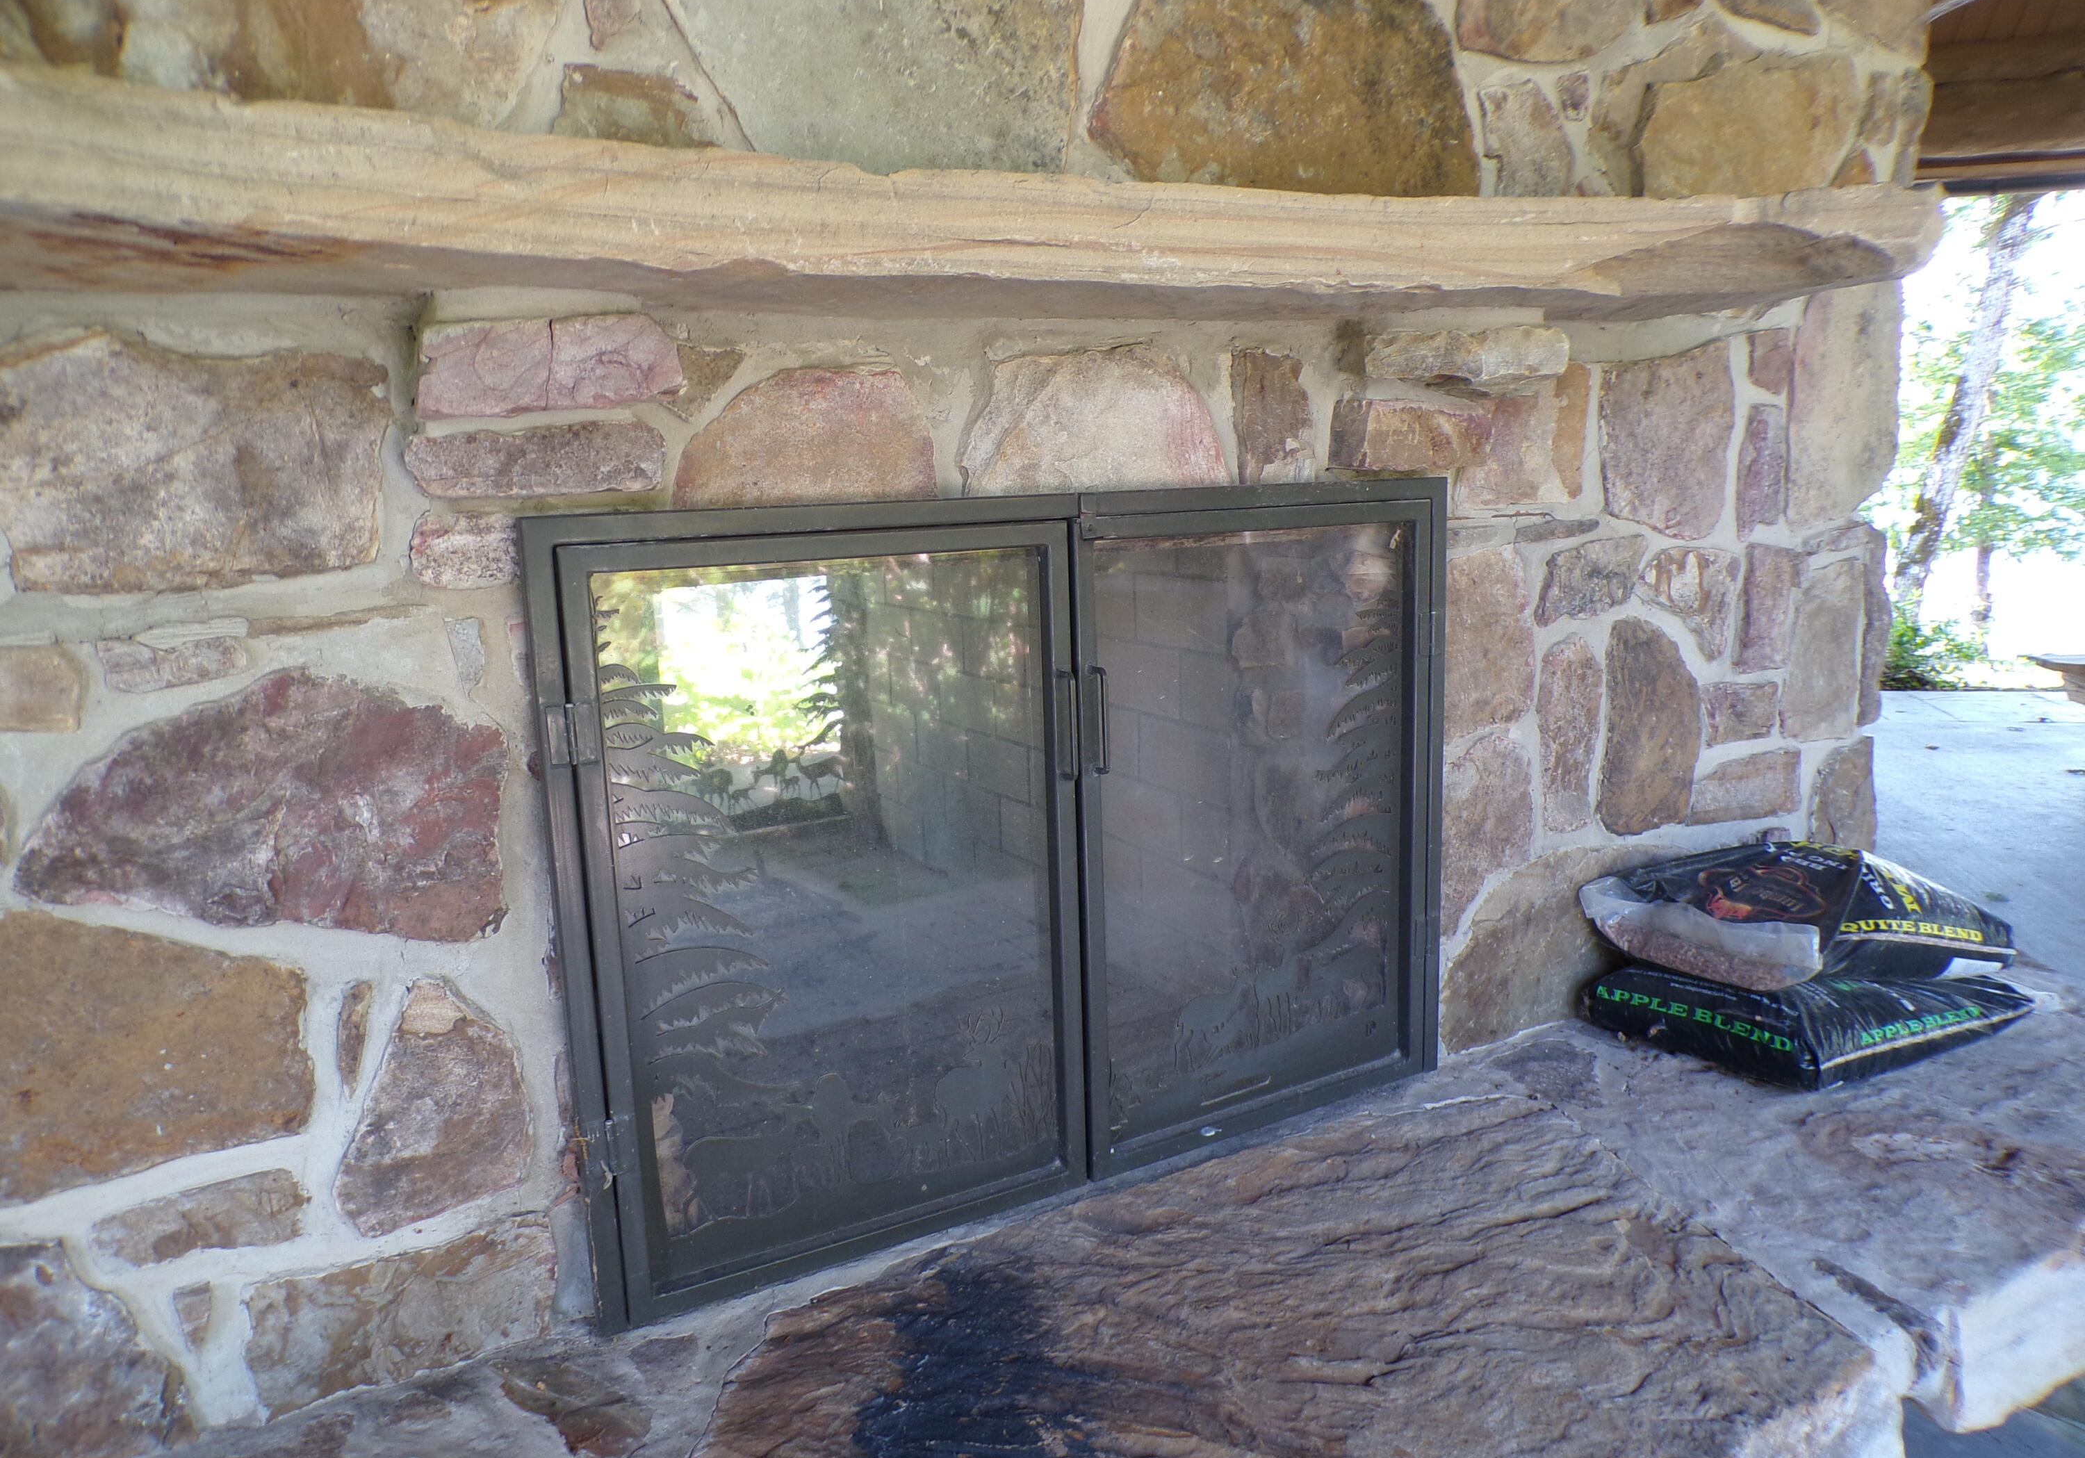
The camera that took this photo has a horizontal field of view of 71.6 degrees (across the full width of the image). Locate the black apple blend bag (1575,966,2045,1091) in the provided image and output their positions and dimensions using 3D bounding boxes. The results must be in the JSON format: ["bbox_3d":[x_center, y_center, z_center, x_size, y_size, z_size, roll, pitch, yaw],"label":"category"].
[{"bbox_3d":[1.210,0.407,2.264,0.539,0.104,0.331,-8,12,-28],"label":"black apple blend bag"}]

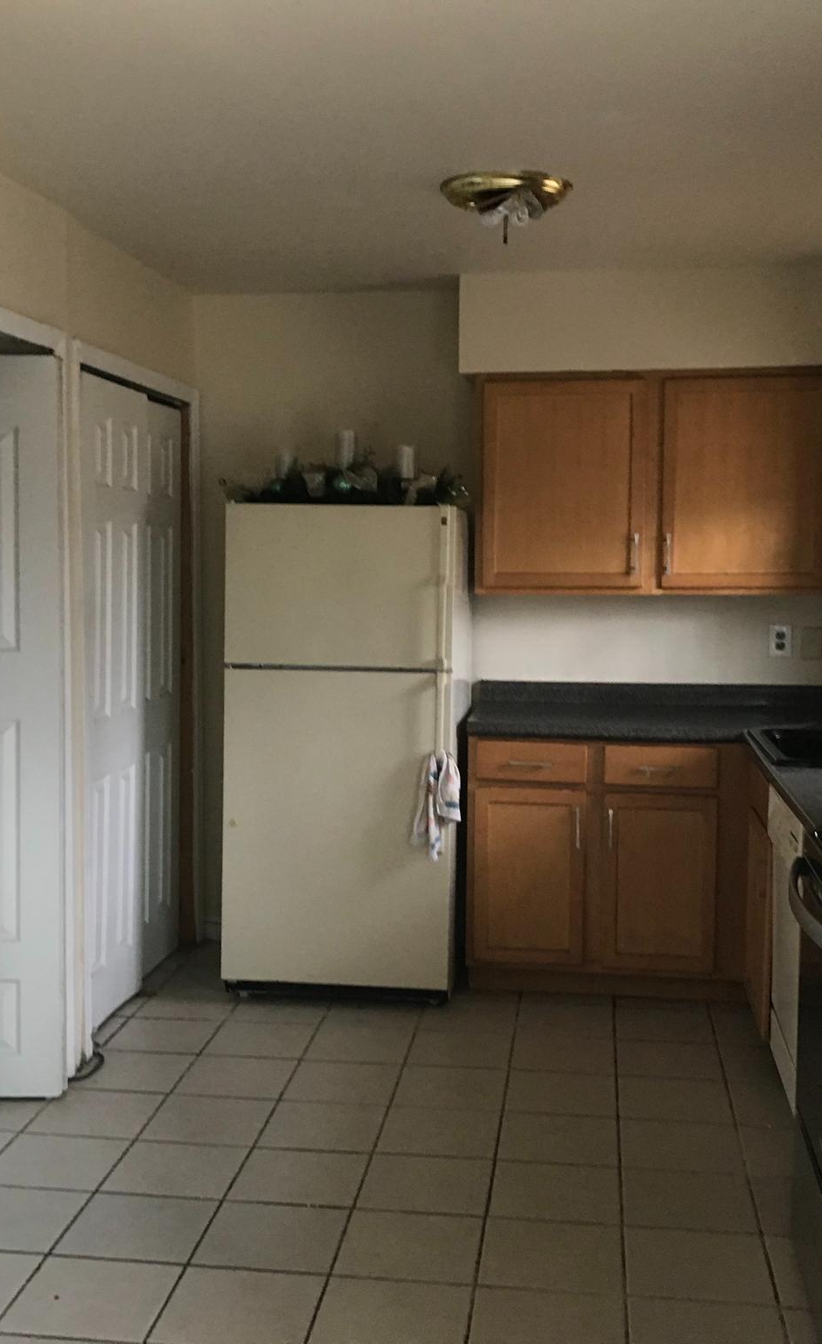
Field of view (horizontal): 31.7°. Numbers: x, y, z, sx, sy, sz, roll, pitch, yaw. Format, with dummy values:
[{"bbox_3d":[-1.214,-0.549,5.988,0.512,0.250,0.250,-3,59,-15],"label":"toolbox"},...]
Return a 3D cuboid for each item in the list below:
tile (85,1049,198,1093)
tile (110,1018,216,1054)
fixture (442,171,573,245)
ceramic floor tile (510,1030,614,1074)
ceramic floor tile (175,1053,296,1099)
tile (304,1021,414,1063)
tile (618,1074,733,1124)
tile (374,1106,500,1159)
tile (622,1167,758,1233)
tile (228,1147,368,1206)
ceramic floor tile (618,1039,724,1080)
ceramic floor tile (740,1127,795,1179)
[{"bbox_3d":[-0.795,1.150,4.158,0.300,0.012,0.300,1,5,7],"label":"tile"},{"bbox_3d":[-0.758,1.123,4.459,0.300,0.012,0.300,1,5,7],"label":"tile"},{"bbox_3d":[0.243,-1.173,3.681,0.334,0.166,0.334,1,5,7],"label":"fixture"},{"bbox_3d":[0.453,1.144,4.311,0.300,0.012,0.300,1,5,7],"label":"ceramic floor tile"},{"bbox_3d":[-0.501,1.176,4.196,0.304,0.010,0.304,1,5,7],"label":"ceramic floor tile"},{"bbox_3d":[-0.151,1.140,4.405,0.300,0.012,0.300,1,5,7],"label":"tile"},{"bbox_3d":[0.730,1.200,4.047,0.304,0.010,0.304,1,5,7],"label":"tile"},{"bbox_3d":[0.077,1.200,3.763,0.300,0.012,0.300,1,5,7],"label":"tile"},{"bbox_3d":[0.644,1.231,3.370,0.300,0.012,0.300,1,5,7],"label":"tile"},{"bbox_3d":[-0.264,1.222,3.498,0.300,0.012,0.300,1,5,7],"label":"tile"},{"bbox_3d":[0.759,1.152,4.292,0.302,0.010,0.302,1,5,7],"label":"ceramic floor tile"},{"bbox_3d":[0.988,1.215,3.651,0.300,0.012,0.300,1,5,7],"label":"ceramic floor tile"}]

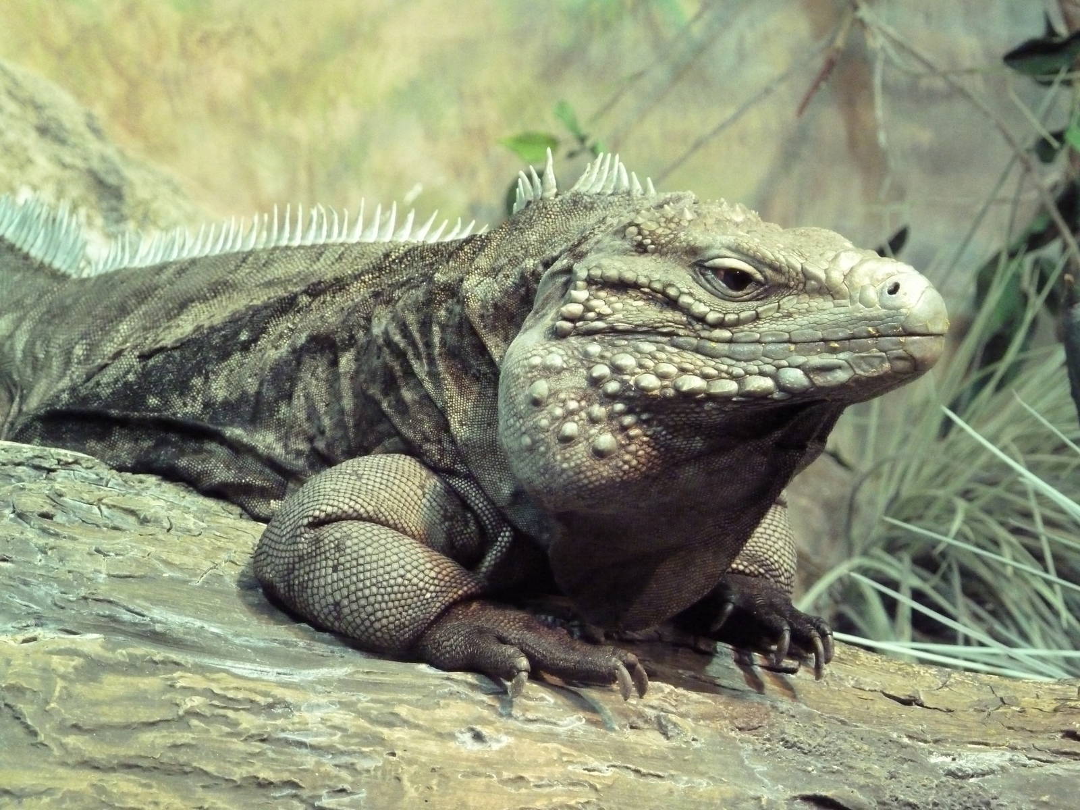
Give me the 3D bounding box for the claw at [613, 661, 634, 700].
[{"bbox_3d":[0.025,0.082,1.185,0.006,0.011,0.004,5,9,38],"label":"claw"}]

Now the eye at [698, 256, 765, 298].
[{"bbox_3d":[0.057,-0.038,1.200,0.020,0.012,0.010,7,7,7],"label":"eye"}]

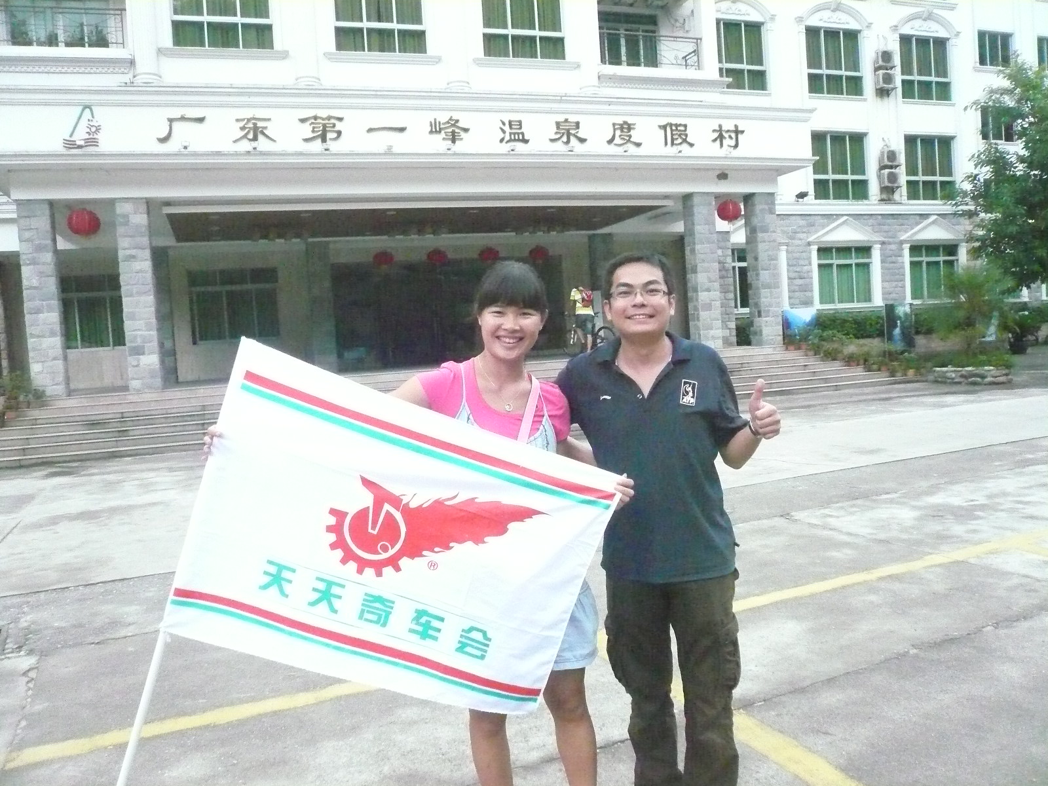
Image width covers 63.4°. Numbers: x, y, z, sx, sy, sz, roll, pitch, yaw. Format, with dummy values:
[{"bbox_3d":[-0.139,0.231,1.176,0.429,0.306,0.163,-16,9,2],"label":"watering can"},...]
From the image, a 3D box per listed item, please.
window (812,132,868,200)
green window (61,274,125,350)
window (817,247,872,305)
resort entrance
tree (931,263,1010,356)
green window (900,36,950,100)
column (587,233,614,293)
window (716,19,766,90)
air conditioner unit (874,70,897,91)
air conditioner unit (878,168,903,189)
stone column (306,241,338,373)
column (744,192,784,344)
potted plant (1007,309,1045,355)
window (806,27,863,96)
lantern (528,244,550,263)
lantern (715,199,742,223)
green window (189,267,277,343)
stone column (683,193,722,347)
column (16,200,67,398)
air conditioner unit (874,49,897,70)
[{"bbox_3d":[10.107,-7.251,27.065,2.203,2.215,0.150,-5,4,-19],"label":"window"},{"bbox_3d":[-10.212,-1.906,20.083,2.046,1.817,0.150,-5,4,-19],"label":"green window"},{"bbox_3d":[10.834,-3.940,28.558,2.227,1.934,0.150,-5,3,-19],"label":"window"},{"bbox_3d":[-1.957,-2.318,24.100,6.737,2.957,0.300,-5,3,-19],"label":"resort entrance"},{"bbox_3d":[9.791,-1.797,18.516,1.580,2.074,1.550,-5,4,-19],"label":"tree"},{"bbox_3d":[13.896,-11.221,29.368,2.128,2.116,0.150,-5,3,-19],"label":"green window"},{"bbox_3d":[2.215,-2.887,24.134,0.541,3.500,0.448,-5,4,-19],"label":"column"},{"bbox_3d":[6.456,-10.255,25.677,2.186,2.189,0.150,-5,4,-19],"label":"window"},{"bbox_3d":[12.170,-10.488,28.521,0.732,0.506,0.300,-5,3,-19],"label":"air conditioner unit"},{"bbox_3d":[12.443,-7.235,28.721,0.755,0.512,0.300,-5,3,-19],"label":"air conditioner unit"},{"bbox_3d":[-5.388,-2.251,22.602,0.566,3.434,0.550,-5,3,-19],"label":"stone column"},{"bbox_3d":[5.470,-2.786,19.355,0.541,3.500,0.448,-5,4,-19],"label":"column"},{"bbox_3d":[16.550,-2.013,27.977,1.080,1.513,1.080,-5,4,-19],"label":"potted plant"},{"bbox_3d":[10.320,-10.960,28.152,2.186,2.175,0.150,-5,3,-19],"label":"window"},{"bbox_3d":[0.437,-3.941,24.044,0.580,0.480,0.580,-4,3,0],"label":"lantern"},{"bbox_3d":[4.600,-4.077,19.014,0.551,0.514,0.551,-5,4,-19],"label":"lantern"},{"bbox_3d":[-7.568,-2.303,22.206,2.207,1.919,0.150,-5,3,-19],"label":"green window"},{"bbox_3d":[4.227,-2.864,20.090,0.569,3.624,0.530,-5,3,-19],"label":"stone column"},{"bbox_3d":[-8.270,-1.588,14.601,0.541,3.500,0.448,-5,4,-19],"label":"column"},{"bbox_3d":[12.126,-11.192,28.483,0.697,0.491,0.300,-5,3,-19],"label":"air conditioner unit"}]

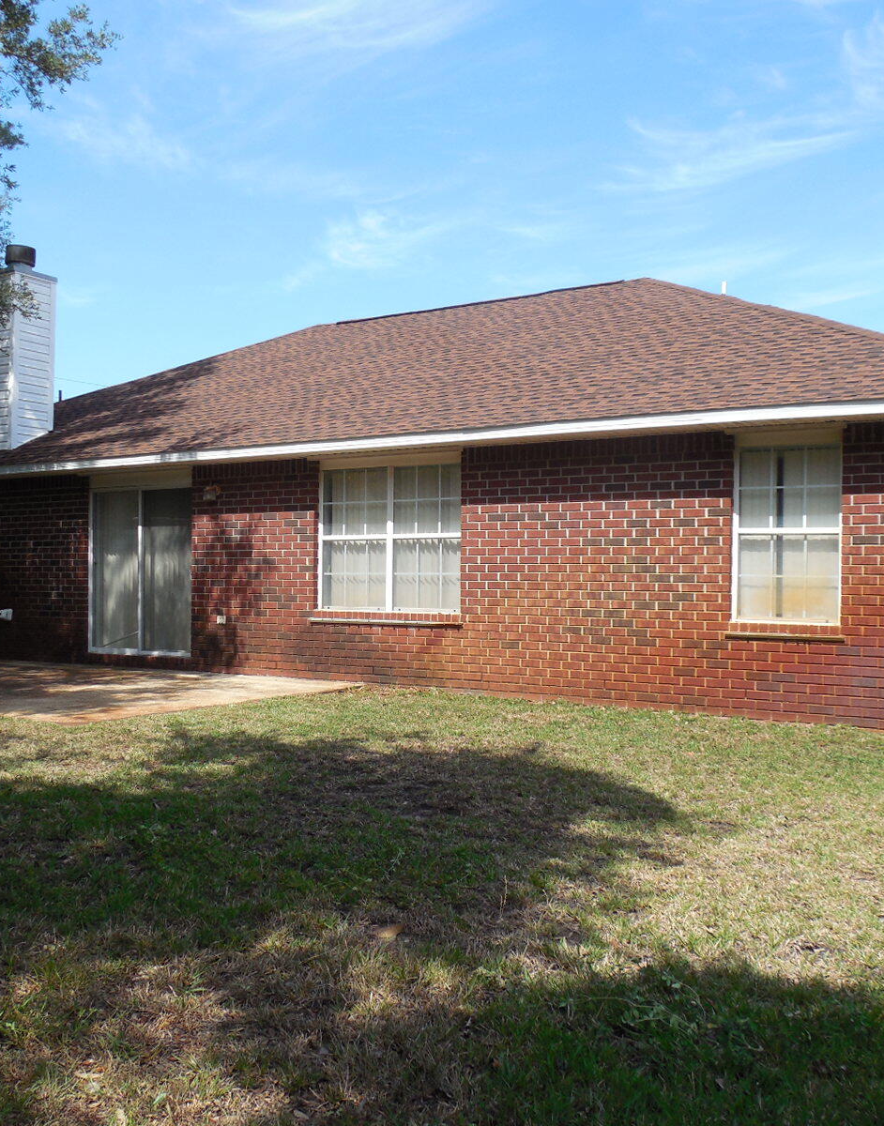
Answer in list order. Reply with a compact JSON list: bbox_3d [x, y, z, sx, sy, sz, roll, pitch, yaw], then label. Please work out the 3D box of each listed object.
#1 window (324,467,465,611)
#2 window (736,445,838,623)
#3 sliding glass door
[{"bbox_3d":[-0.553,-0.240,11.279,1.810,1.500,0.100,0,-1,32],"label":"window"},{"bbox_3d":[2.894,-0.232,9.084,0.900,1.500,0.100,0,-1,32],"label":"window"},{"bbox_3d":[-3.694,0.107,13.284,1.810,2.000,0.120,0,-1,32],"label":"sliding glass door"}]

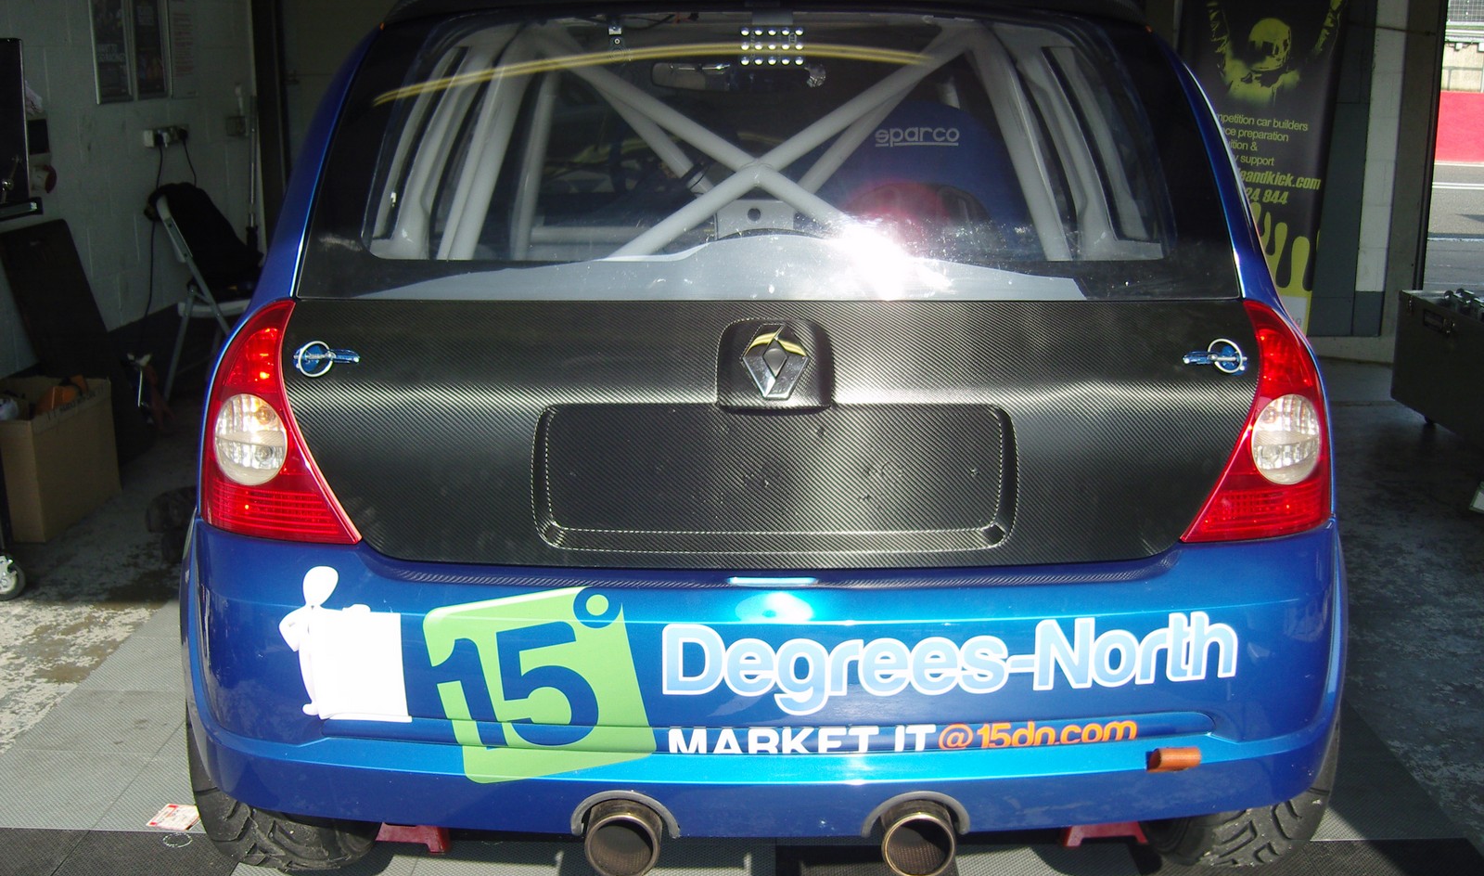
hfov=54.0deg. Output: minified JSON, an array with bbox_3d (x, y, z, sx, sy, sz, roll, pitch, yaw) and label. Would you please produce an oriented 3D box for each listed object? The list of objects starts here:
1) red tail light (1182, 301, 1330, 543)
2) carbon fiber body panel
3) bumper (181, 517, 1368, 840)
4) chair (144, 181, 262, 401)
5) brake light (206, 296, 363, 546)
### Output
[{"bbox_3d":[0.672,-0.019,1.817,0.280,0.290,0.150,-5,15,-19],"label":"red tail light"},{"bbox_3d":[0.032,-0.011,1.734,1.150,0.320,0.160,0,6,0],"label":"carbon fiber body panel"},{"bbox_3d":[0.032,0.292,1.871,1.600,0.370,0.360,0,14,0],"label":"bumper"},{"bbox_3d":[-2.110,-0.582,5.863,0.480,0.840,0.460,-2,14,-10],"label":"chair"},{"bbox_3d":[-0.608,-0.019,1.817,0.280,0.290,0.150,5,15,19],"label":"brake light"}]

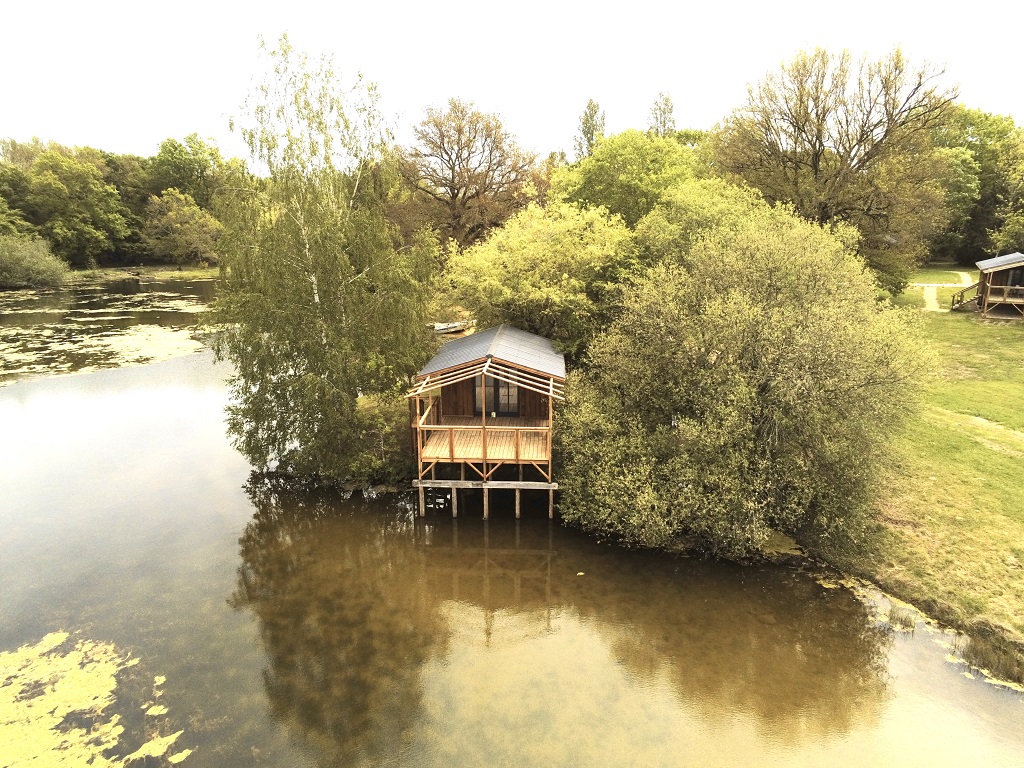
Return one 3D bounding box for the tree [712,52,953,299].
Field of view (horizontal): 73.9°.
[{"bbox_3d":[25.296,-15.871,54.312,18.000,20.000,18.000,0,14,0],"label":"tree"}]

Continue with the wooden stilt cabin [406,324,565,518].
[{"bbox_3d":[-0.649,0.970,26.561,5.400,5.220,9.030,0,14,3],"label":"wooden stilt cabin"}]

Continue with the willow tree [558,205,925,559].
[{"bbox_3d":[7.344,-0.898,23.394,11.700,10.000,10.200,0,14,0],"label":"willow tree"}]

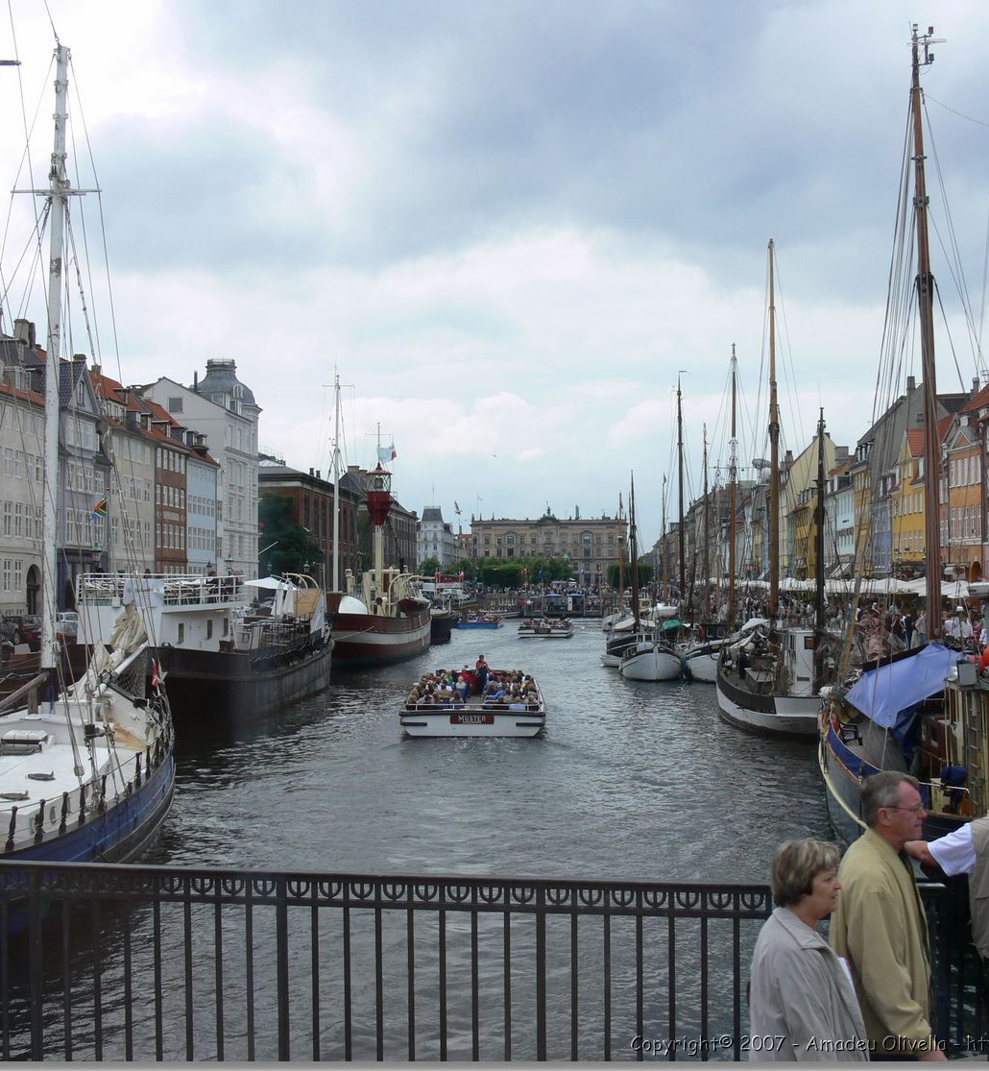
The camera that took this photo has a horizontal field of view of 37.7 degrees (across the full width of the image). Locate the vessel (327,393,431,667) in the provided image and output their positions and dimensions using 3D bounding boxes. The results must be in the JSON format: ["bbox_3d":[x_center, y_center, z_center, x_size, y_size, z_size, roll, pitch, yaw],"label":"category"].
[{"bbox_3d":[-8.500,-0.427,96.574,6.500,16.800,33.000,0,-2,4],"label":"vessel"}]

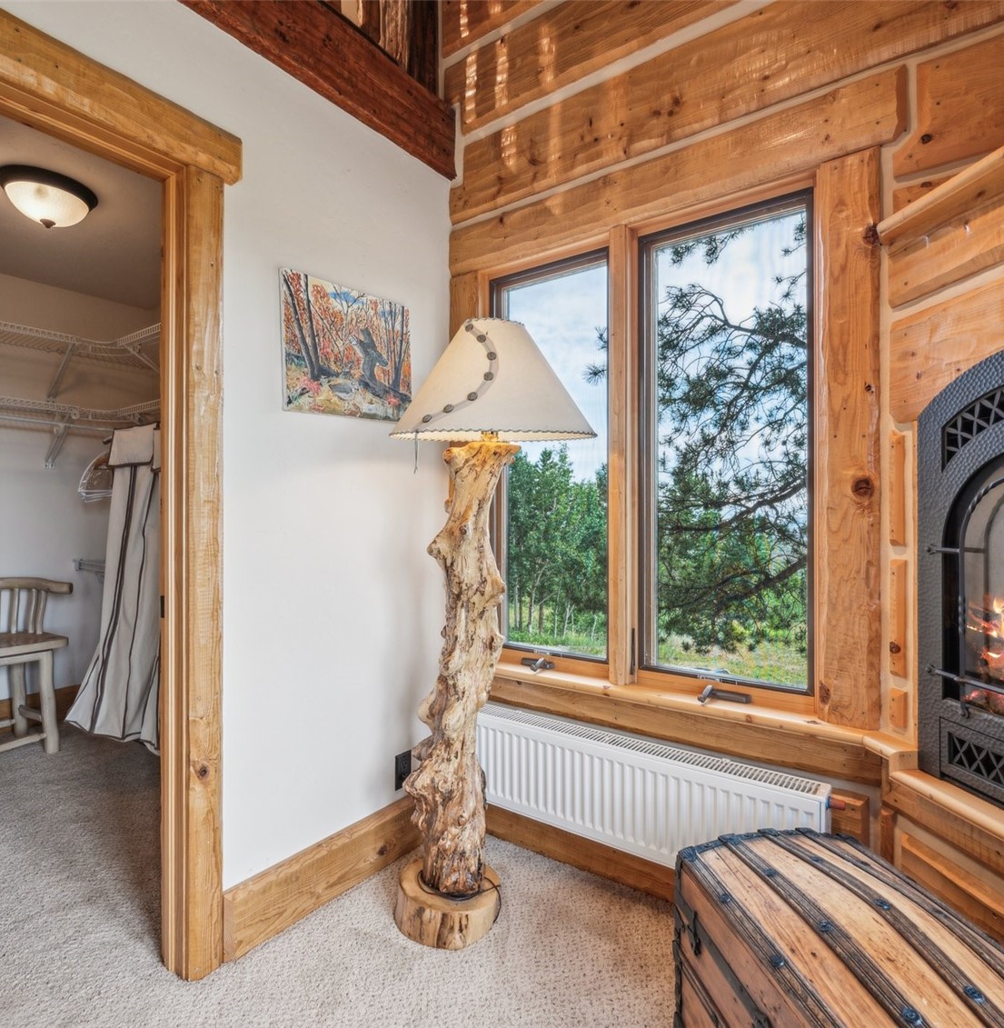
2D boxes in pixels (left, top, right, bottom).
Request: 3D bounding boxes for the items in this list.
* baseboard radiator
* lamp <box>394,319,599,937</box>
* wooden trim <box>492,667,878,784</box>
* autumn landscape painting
[{"bbox_3d":[0.320,0.839,1.834,1.200,0.306,0.100,0,0,36],"label":"baseboard radiator"},{"bbox_3d":[-0.024,0.312,1.745,0.595,1.730,0.595,0,0,0],"label":"lamp"},{"bbox_3d":[0.379,0.609,1.897,1.370,0.130,0.090,0,0,36],"label":"wooden trim"},{"bbox_3d":[-0.476,-0.503,1.903,0.025,0.410,0.495,0,2,38],"label":"autumn landscape painting"}]

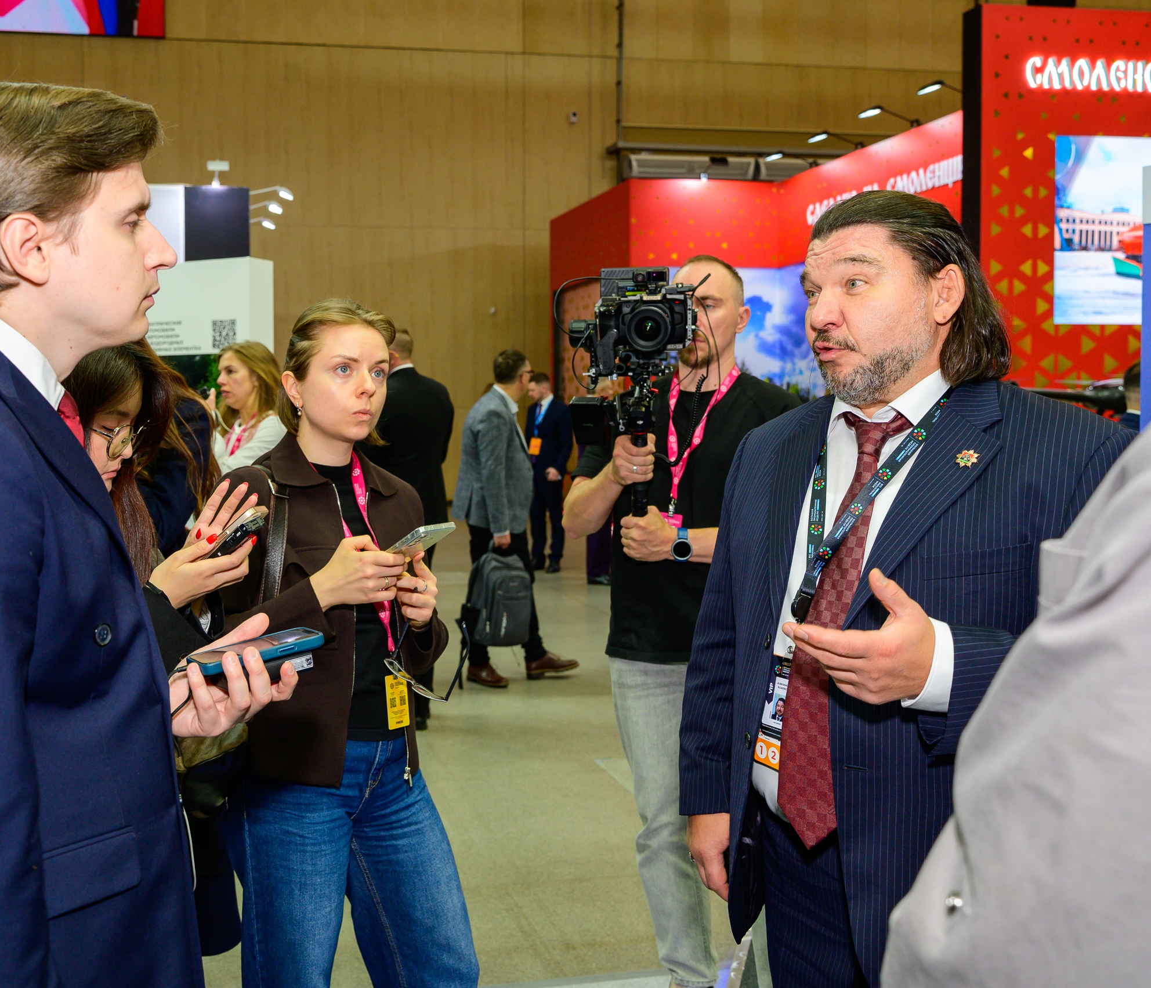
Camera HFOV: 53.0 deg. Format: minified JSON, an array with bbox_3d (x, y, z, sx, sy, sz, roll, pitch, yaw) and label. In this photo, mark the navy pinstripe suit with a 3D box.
[{"bbox_3d":[0.433,0.233,1.520,0.580,0.760,0.420,3,5,43],"label":"navy pinstripe suit"}]

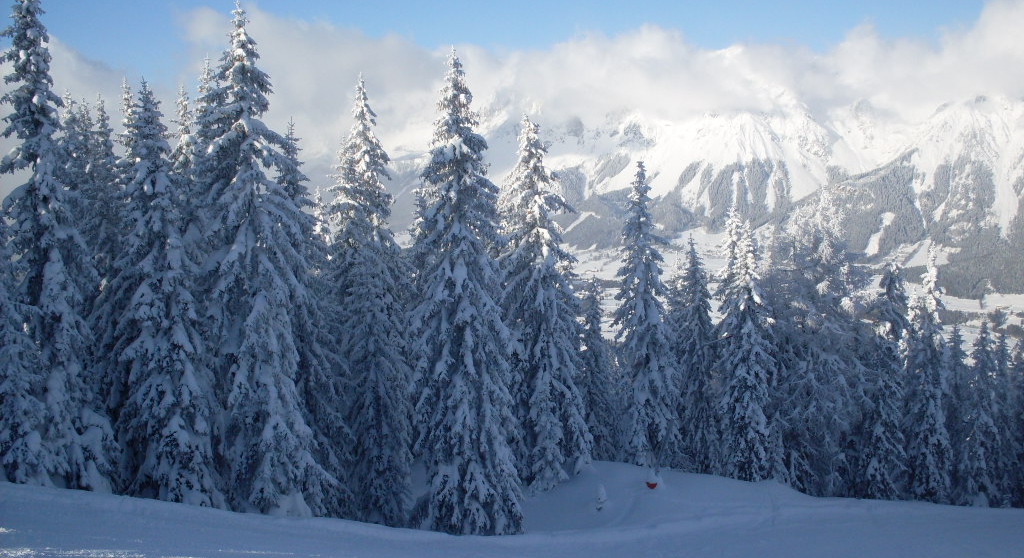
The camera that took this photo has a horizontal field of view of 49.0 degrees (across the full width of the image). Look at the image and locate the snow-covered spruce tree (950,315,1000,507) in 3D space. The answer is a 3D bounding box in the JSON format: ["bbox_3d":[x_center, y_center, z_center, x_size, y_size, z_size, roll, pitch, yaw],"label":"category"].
[{"bbox_3d":[19.792,5.750,48.000,2.220,8.120,2.220,-2,6,0],"label":"snow-covered spruce tree"}]

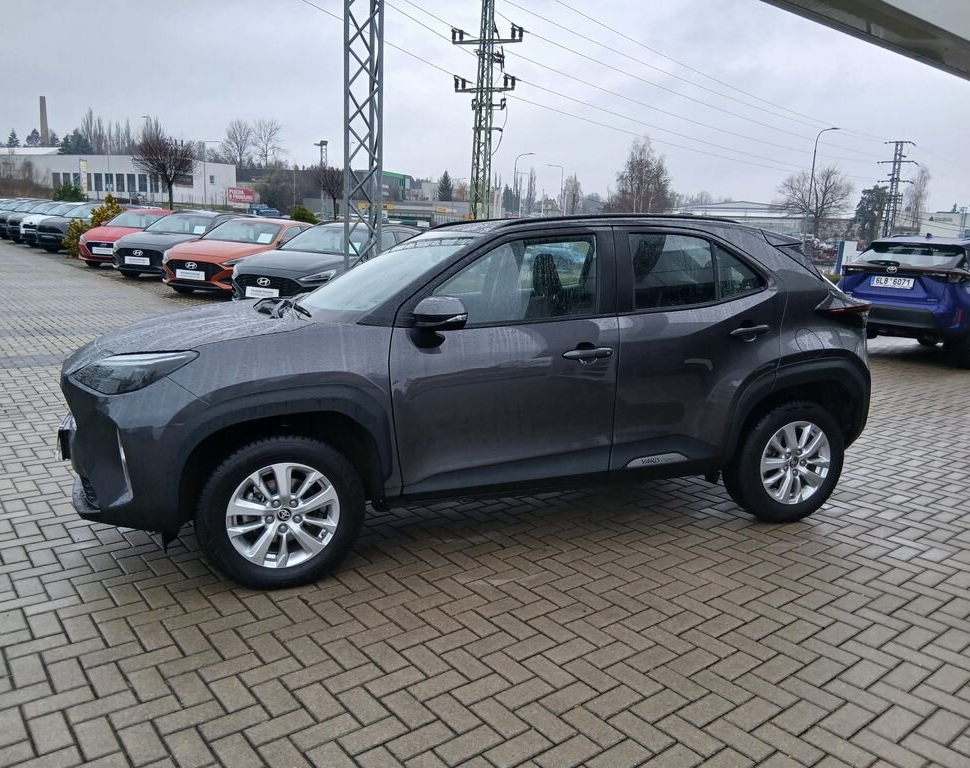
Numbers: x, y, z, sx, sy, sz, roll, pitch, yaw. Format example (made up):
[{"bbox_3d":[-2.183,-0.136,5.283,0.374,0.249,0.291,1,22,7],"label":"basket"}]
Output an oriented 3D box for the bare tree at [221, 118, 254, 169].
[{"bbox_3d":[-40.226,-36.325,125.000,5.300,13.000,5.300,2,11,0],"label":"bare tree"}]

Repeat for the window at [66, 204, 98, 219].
[{"bbox_3d":[-12.476,-5.403,24.200,1.380,0.100,0.870,4,42,10],"label":"window"}]

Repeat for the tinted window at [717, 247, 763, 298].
[{"bbox_3d":[1.252,-0.557,3.813,0.295,0.282,0.040,-3,-11,-20],"label":"tinted window"}]

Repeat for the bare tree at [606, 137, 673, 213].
[{"bbox_3d":[17.678,-23.055,88.000,7.800,11.000,7.600,2,11,0],"label":"bare tree"}]

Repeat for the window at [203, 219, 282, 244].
[{"bbox_3d":[-4.591,-2.856,14.500,1.380,0.450,0.700,4,11,8],"label":"window"}]

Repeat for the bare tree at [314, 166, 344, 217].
[{"bbox_3d":[-12.804,-16.142,65.000,3.200,4.770,3.200,2,10,0],"label":"bare tree"}]

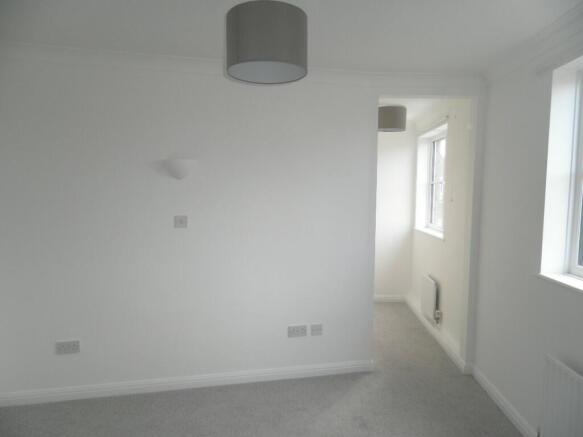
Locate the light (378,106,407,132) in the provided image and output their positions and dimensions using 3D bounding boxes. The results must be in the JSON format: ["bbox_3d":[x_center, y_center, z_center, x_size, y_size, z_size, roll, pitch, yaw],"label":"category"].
[{"bbox_3d":[0.945,-0.946,3.868,0.305,0.203,0.305,0,5,0],"label":"light"}]

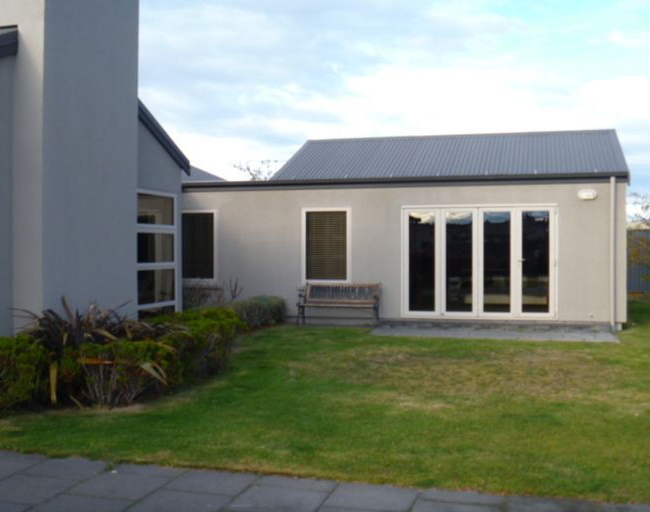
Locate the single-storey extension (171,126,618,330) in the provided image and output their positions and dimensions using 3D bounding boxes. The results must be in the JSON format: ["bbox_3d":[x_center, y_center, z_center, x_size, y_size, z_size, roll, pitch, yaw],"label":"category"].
[{"bbox_3d":[1.746,-0.724,16.738,8.850,3.870,5.050,0,0,16],"label":"single-storey extension"}]

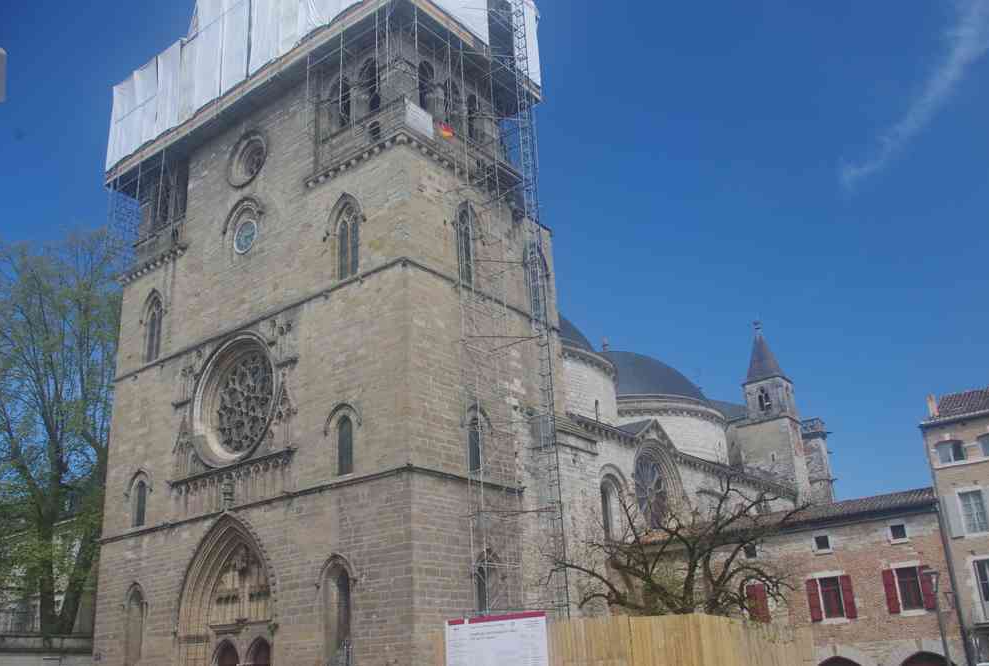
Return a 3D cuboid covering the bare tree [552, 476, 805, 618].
[{"bbox_3d":[4.117,5.990,18.656,5.484,5.552,4.925,-7,-21,10],"label":"bare tree"}]

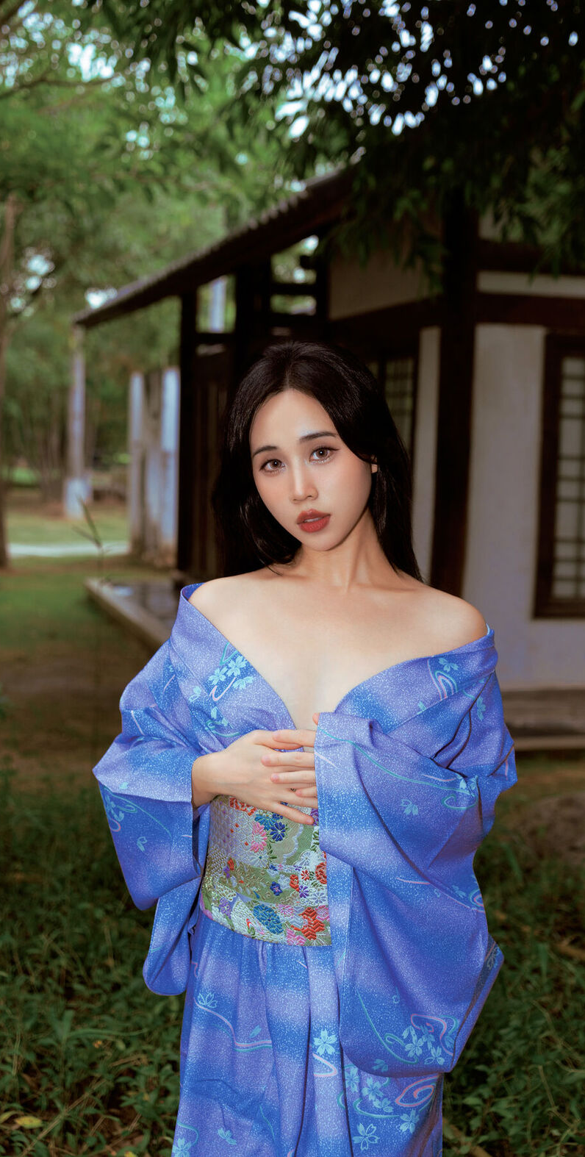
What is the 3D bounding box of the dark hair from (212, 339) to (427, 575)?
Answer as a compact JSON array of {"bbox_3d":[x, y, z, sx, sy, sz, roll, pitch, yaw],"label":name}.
[{"bbox_3d":[0.030,-0.144,1.750,0.260,0.310,0.240,-3,6,16],"label":"dark hair"}]

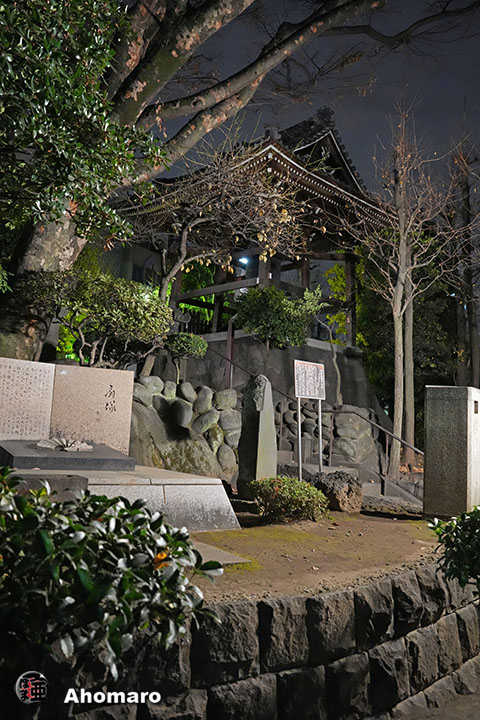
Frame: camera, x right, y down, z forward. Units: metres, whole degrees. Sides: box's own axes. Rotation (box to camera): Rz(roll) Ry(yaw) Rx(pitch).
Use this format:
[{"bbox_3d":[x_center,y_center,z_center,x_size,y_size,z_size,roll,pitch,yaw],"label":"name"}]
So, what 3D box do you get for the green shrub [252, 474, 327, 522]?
[{"bbox_3d":[0.531,1.486,6.223,0.800,0.470,0.720,2,-3,0],"label":"green shrub"}]

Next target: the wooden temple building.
[{"bbox_3d":[0.744,-4.200,20.590,6.900,7.200,7.100,5,-5,-44],"label":"wooden temple building"}]

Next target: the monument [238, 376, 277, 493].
[{"bbox_3d":[0.207,0.919,7.058,0.300,1.480,0.380,5,-4,-40],"label":"monument"}]

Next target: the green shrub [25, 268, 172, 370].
[{"bbox_3d":[-1.931,-0.569,8.145,1.850,1.350,1.500,2,-3,0],"label":"green shrub"}]

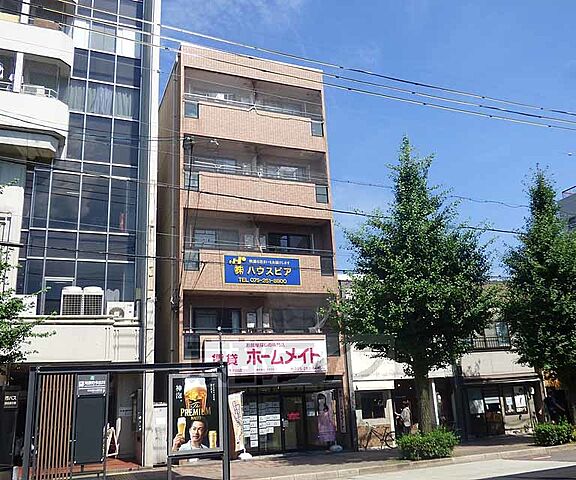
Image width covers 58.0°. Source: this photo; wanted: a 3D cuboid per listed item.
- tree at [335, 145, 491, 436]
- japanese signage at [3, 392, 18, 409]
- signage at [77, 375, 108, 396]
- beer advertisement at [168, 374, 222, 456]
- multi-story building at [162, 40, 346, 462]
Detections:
[{"bbox_3d":[4.025,1.364,16.988,5.100,10.550,5.100,4,-18,-21],"label":"tree"},{"bbox_3d":[-6.018,3.494,11.293,0.300,0.370,0.060,4,-18,-21],"label":"japanese signage"},{"bbox_3d":[-4.510,3.343,11.959,0.620,0.450,0.060,4,-18,-21],"label":"signage"},{"bbox_3d":[-2.237,4.221,12.610,1.300,1.840,0.120,4,-18,-21],"label":"beer advertisement"},{"bbox_3d":[-2.586,1.077,23.329,6.100,15.380,9.000,4,-18,-21],"label":"multi-story building"}]

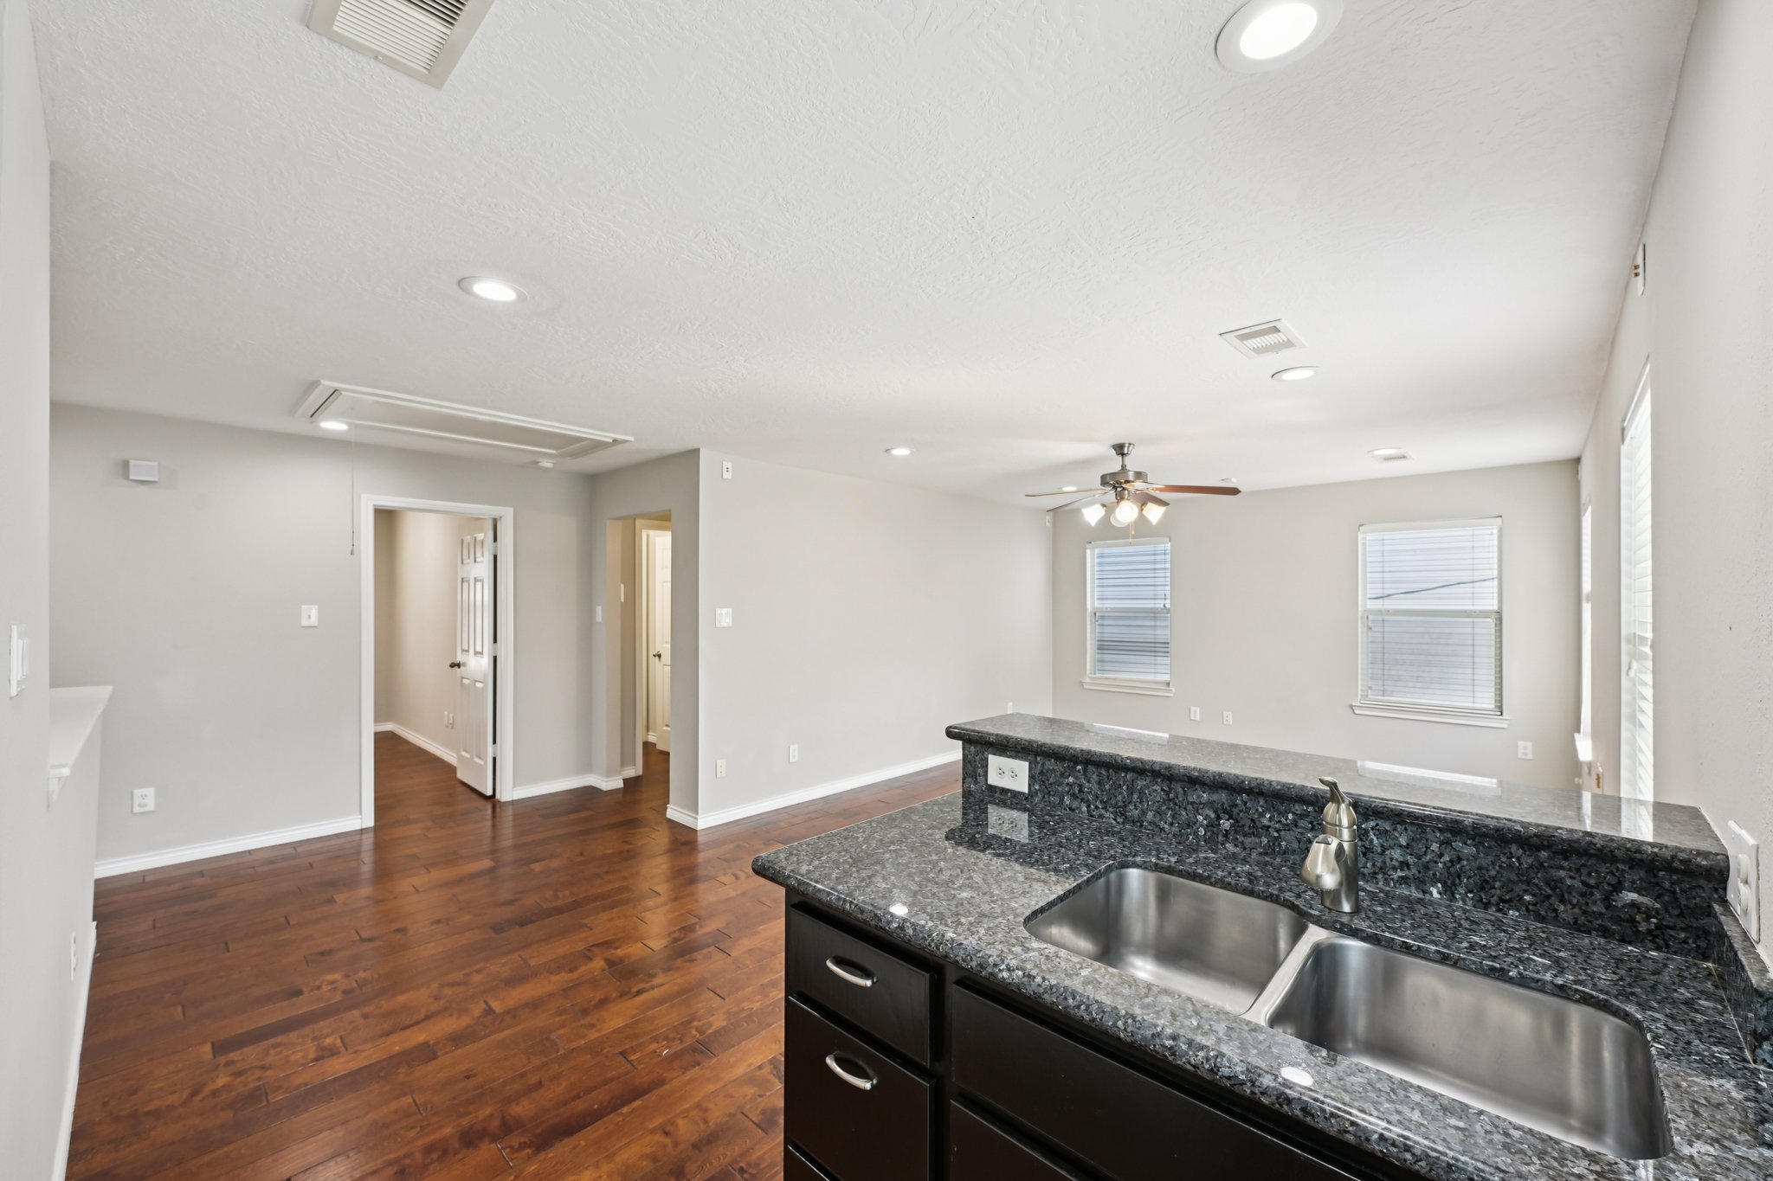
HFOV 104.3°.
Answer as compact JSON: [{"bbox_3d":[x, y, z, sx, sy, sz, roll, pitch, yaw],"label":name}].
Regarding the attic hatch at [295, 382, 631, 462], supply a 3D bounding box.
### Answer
[{"bbox_3d":[-2.384,-0.929,3.987,0.895,0.045,1.492,0,-1,43],"label":"attic hatch"}]

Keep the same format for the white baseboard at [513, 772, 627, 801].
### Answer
[{"bbox_3d":[-2.385,1.483,5.186,0.280,0.090,0.690,0,-1,43],"label":"white baseboard"}]

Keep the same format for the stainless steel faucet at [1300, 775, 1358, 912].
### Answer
[{"bbox_3d":[0.745,0.440,1.155,0.057,0.233,0.215,0,-1,43],"label":"stainless steel faucet"}]

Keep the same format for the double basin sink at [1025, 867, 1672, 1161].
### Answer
[{"bbox_3d":[0.622,0.675,1.039,0.745,0.215,0.465,0,-1,43],"label":"double basin sink"}]

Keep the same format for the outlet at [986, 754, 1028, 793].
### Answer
[{"bbox_3d":[0.327,0.492,1.850,0.125,0.080,0.009,0,-1,43],"label":"outlet"}]

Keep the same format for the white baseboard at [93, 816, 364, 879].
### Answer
[{"bbox_3d":[-3.712,1.469,3.949,0.018,0.088,1.150,0,-1,43],"label":"white baseboard"}]

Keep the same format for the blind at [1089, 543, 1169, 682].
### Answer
[{"bbox_3d":[2.449,0.204,7.013,0.866,1.443,0.050,0,-1,43],"label":"blind"}]

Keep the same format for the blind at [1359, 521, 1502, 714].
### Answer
[{"bbox_3d":[4.215,0.189,5.377,0.878,1.462,0.050,0,-1,43],"label":"blind"}]

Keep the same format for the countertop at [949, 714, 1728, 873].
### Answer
[{"bbox_3d":[0.796,0.402,1.586,1.420,0.038,0.312,0,-1,43],"label":"countertop"}]

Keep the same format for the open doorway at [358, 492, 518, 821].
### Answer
[{"bbox_3d":[-3.059,0.459,4.736,0.130,2.122,0.892,0,-1,43],"label":"open doorway"}]

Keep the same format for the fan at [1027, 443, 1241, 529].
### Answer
[{"bbox_3d":[1.522,-0.654,4.430,1.320,0.550,1.320,0,-1,43],"label":"fan"}]

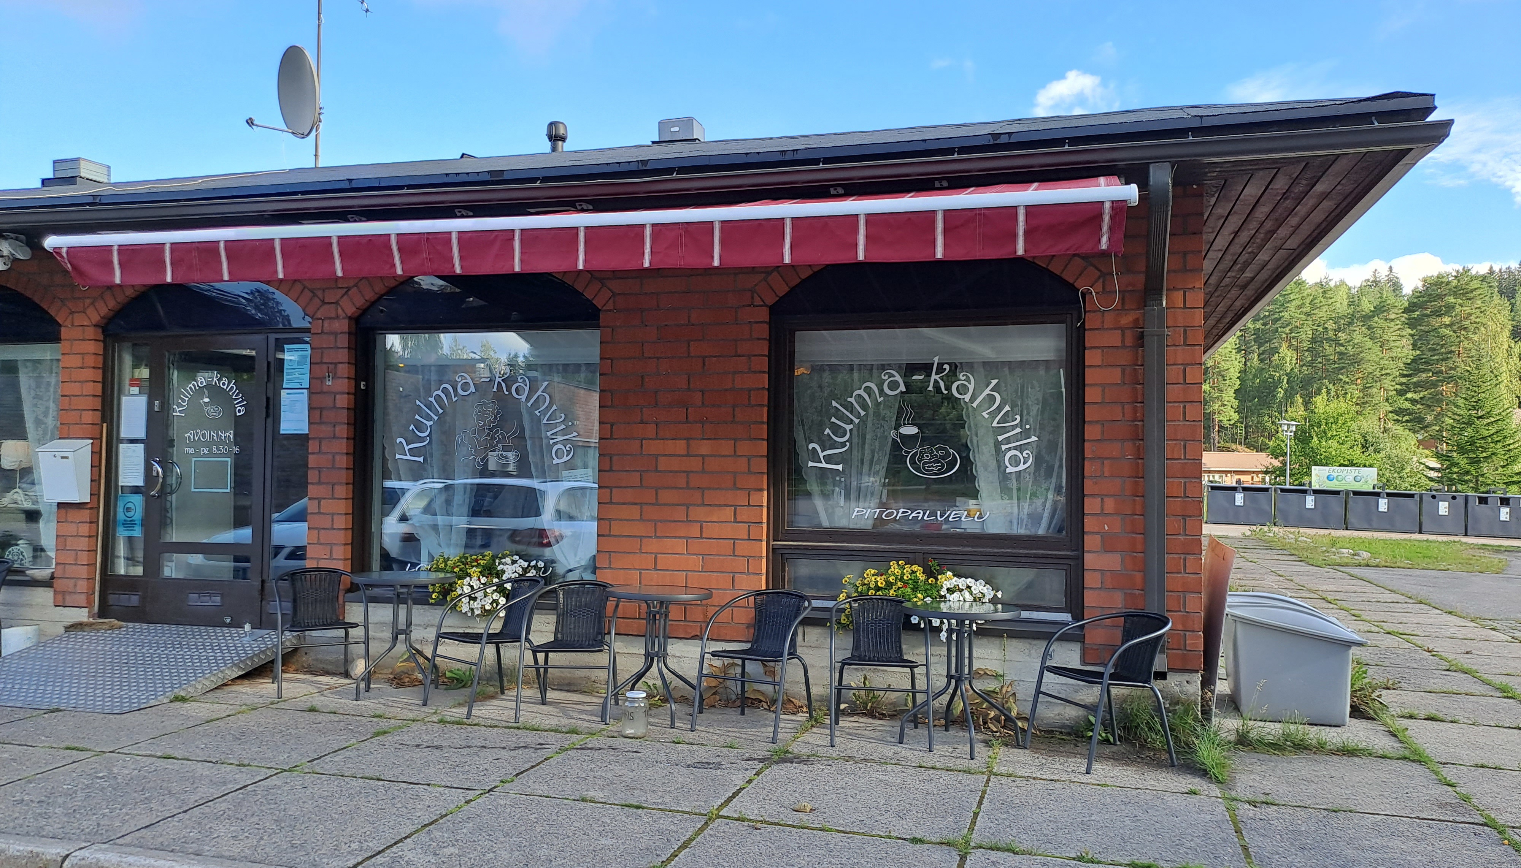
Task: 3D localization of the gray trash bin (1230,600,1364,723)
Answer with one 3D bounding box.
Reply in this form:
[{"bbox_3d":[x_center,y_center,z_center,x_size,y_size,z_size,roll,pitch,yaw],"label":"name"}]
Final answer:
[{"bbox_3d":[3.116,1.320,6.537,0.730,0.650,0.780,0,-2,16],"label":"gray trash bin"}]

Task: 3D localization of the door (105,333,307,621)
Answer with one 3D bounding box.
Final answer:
[{"bbox_3d":[-3.954,0.314,7.992,1.860,2.100,0.100,0,-2,16],"label":"door"}]

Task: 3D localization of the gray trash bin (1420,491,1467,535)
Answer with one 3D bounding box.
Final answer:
[{"bbox_3d":[20.199,2.371,32.695,1.100,1.180,1.450,0,-1,23],"label":"gray trash bin"}]

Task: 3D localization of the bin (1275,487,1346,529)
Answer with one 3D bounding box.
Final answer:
[{"bbox_3d":[16.259,2.186,32.624,1.800,1.170,1.300,0,-2,16],"label":"bin"}]

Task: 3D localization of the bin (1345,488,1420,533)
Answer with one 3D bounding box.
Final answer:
[{"bbox_3d":[18.784,2.336,33.295,1.880,1.180,1.450,0,-1,23],"label":"bin"}]

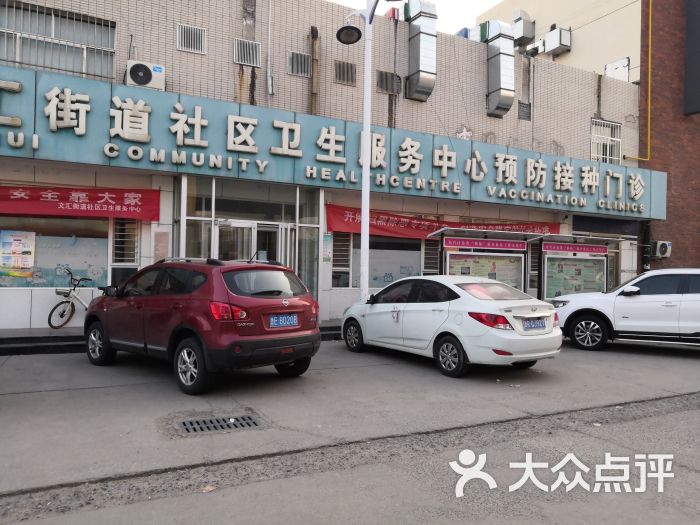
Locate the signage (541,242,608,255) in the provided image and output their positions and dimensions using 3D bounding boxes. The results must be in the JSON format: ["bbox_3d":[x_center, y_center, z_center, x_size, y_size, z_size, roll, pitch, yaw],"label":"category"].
[{"bbox_3d":[6.214,-0.376,15.009,2.594,0.225,0.060,1,-1,-28],"label":"signage"}]

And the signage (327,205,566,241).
[{"bbox_3d":[3.125,-1.011,15.905,8.437,0.750,0.060,1,-1,-28],"label":"signage"}]

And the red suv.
[{"bbox_3d":[-2.354,0.797,8.116,4.330,1.610,1.840,0,-1,43],"label":"red suv"}]

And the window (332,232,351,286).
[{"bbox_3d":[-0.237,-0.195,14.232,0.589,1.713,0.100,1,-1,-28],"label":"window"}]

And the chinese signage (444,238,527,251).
[{"bbox_3d":[3.383,-0.444,13.517,2.646,0.207,0.060,1,-1,-28],"label":"chinese signage"}]

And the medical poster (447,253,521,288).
[{"bbox_3d":[3.371,0.356,13.485,2.517,1.149,0.080,1,-1,-28],"label":"medical poster"}]

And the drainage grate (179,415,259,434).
[{"bbox_3d":[-1.259,1.601,5.311,0.750,0.040,0.360,1,-1,-23],"label":"drainage grate"}]

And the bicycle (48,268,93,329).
[{"bbox_3d":[-5.252,0.782,11.132,1.600,1.120,0.600,2,-1,-40],"label":"bicycle"}]

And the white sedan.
[{"bbox_3d":[1.481,0.961,9.445,1.750,1.460,4.370,2,-1,-32],"label":"white sedan"}]

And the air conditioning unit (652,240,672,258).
[{"bbox_3d":[10.844,-0.458,19.111,0.810,0.530,0.300,1,-1,-28],"label":"air conditioning unit"}]

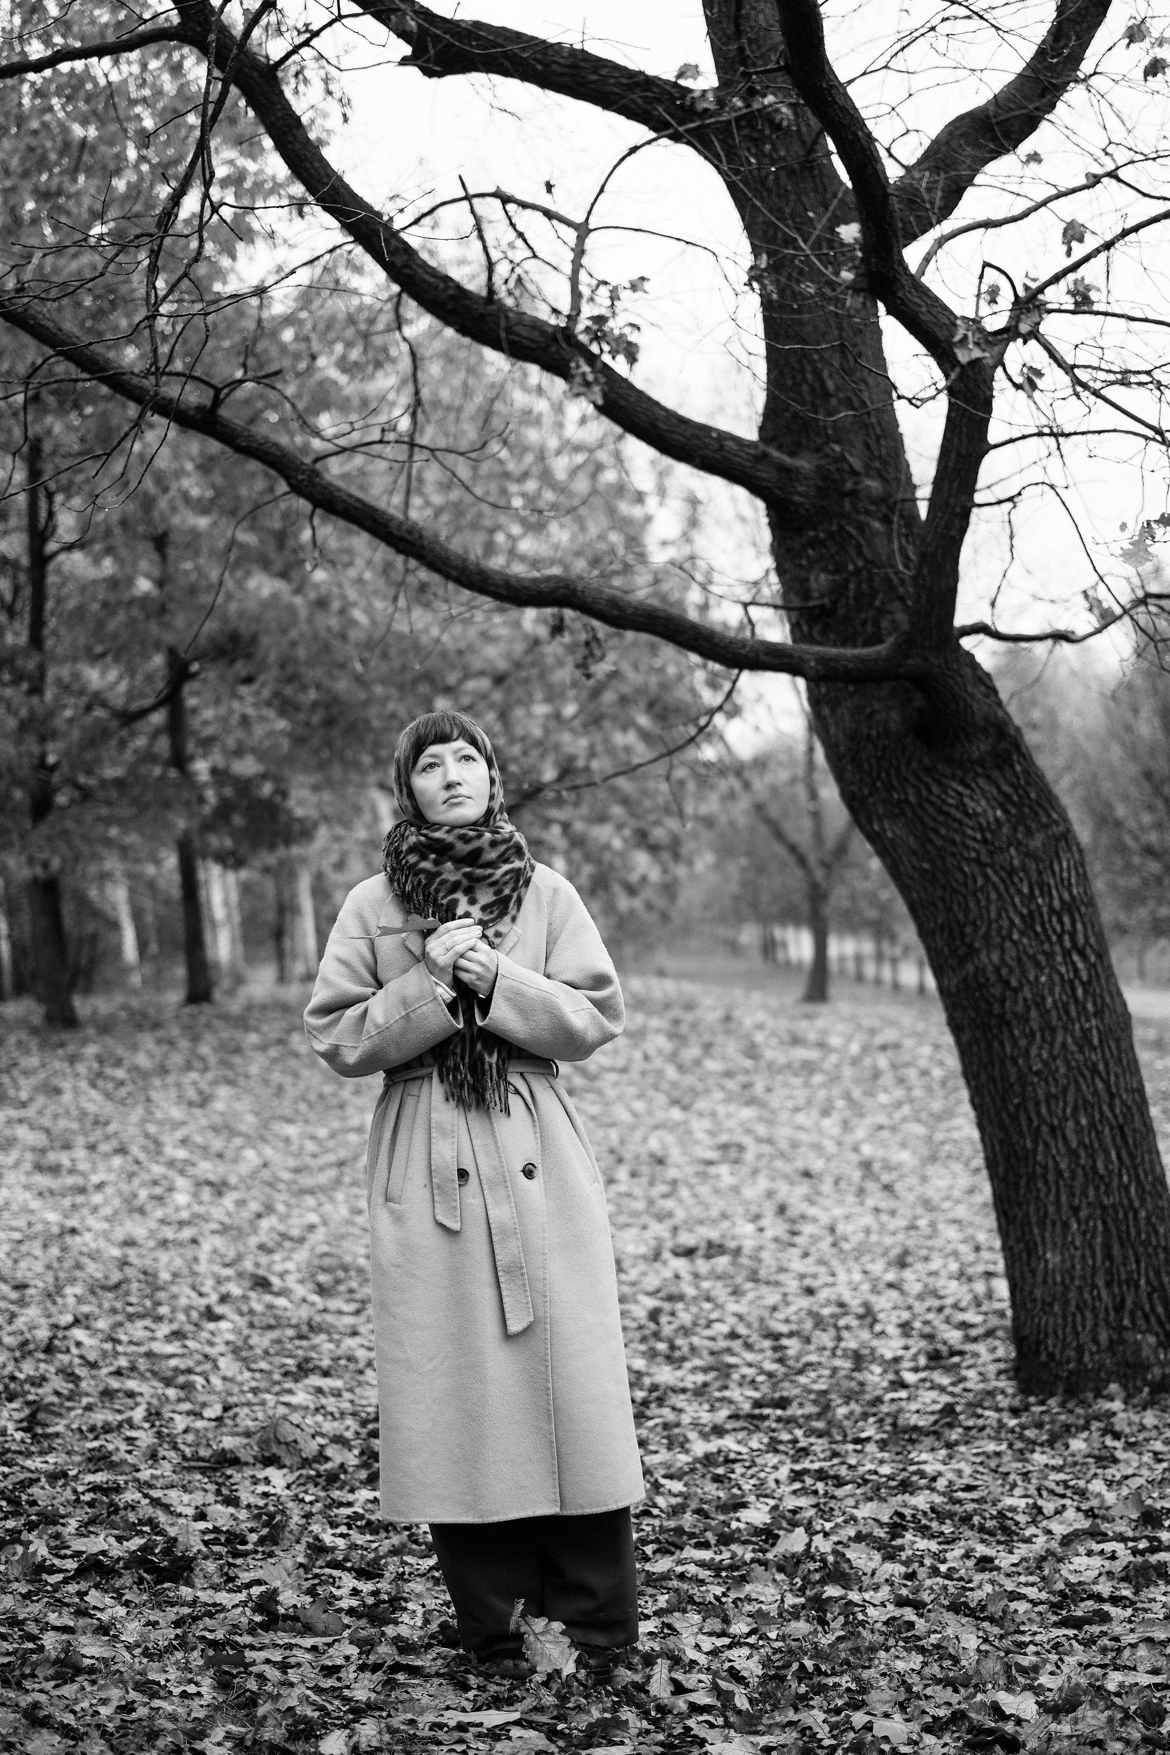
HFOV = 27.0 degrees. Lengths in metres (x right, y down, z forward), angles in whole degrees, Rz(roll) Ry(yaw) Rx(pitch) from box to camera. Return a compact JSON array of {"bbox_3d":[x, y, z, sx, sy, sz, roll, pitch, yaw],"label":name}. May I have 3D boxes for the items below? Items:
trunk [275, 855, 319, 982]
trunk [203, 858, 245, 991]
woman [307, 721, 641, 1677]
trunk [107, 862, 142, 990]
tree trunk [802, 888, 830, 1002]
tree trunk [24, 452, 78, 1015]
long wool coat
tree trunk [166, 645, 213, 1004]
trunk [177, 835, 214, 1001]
[{"bbox_3d":[-5.909,0.858,50.000,0.700,2.600,0.600,-3,-1,-7],"label":"trunk"},{"bbox_3d":[-7.401,0.970,50.000,0.700,2.650,0.600,-3,-1,-8],"label":"trunk"},{"bbox_3d":[-0.197,0.552,4.370,0.570,1.700,0.440,-3,-1,-7],"label":"woman"},{"bbox_3d":[-9.427,0.999,50.000,0.500,2.700,0.450,-3,-1,-11],"label":"trunk"},{"bbox_3d":[3.329,0.975,35.000,0.340,1.750,0.320,-3,-1,5],"label":"tree trunk"},{"bbox_3d":[-7.682,-2.077,35.000,0.500,8.500,0.470,-3,-1,-12],"label":"tree trunk"},{"bbox_3d":[-0.199,0.555,4.360,0.570,1.180,0.420,-3,-1,-7],"label":"long wool coat"},{"bbox_3d":[-6.645,-0.888,41.000,0.500,6.100,0.450,-3,-1,-9],"label":"tree trunk"},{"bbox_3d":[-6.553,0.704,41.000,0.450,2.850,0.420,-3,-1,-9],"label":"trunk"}]

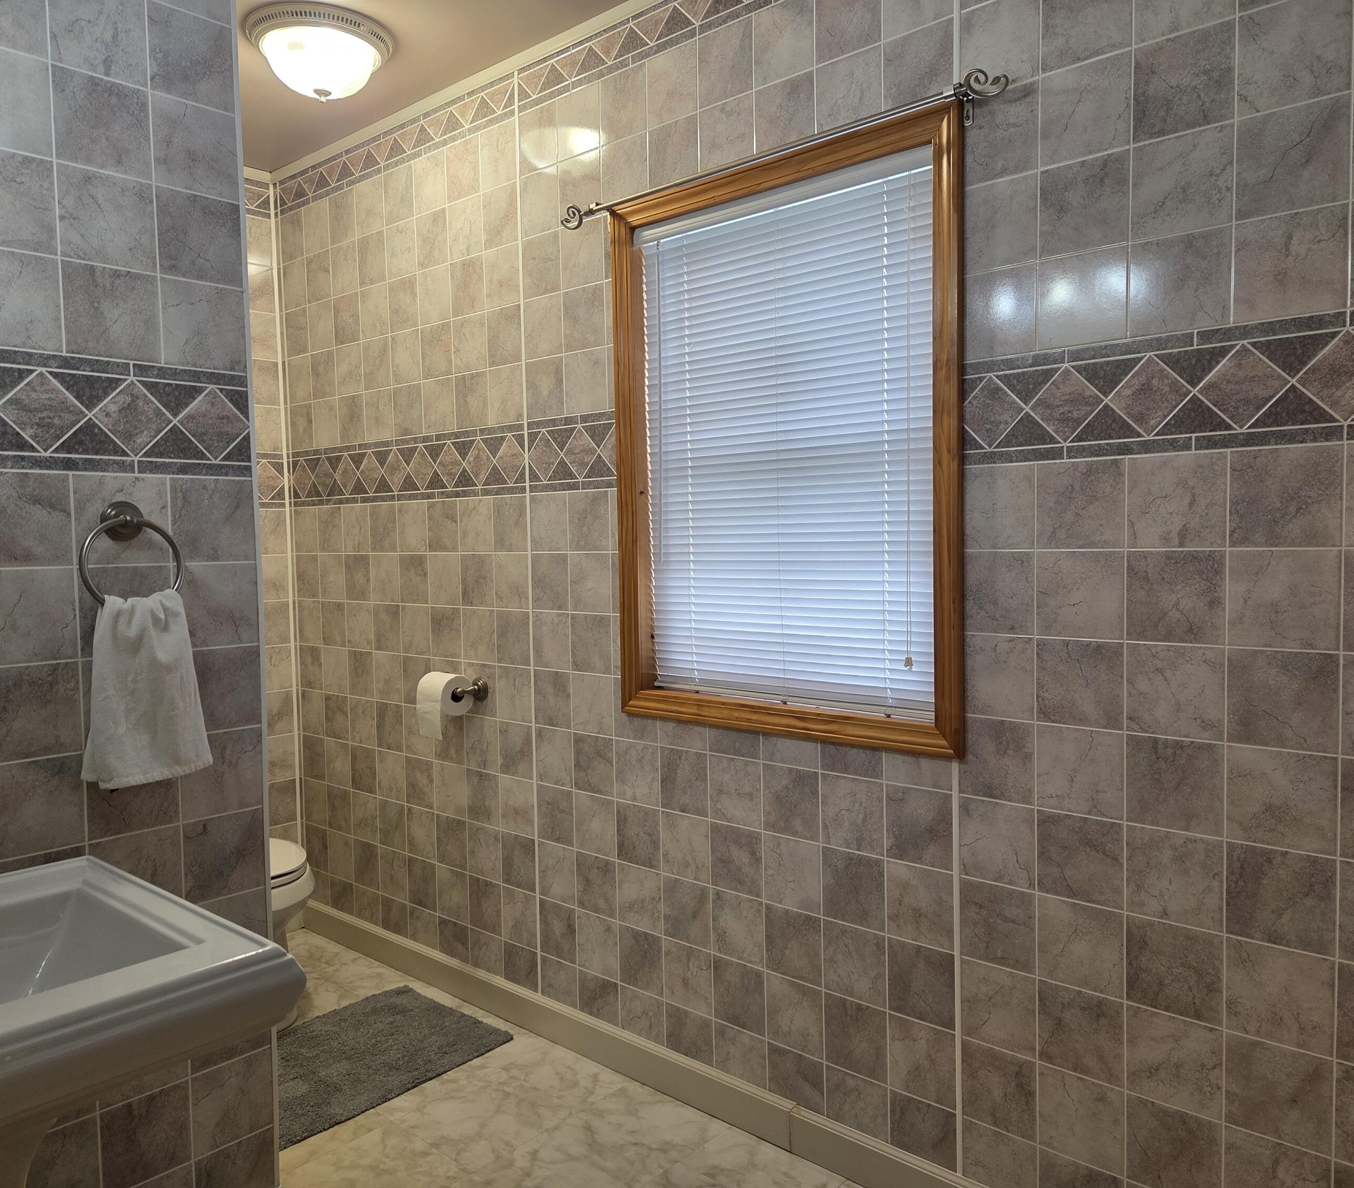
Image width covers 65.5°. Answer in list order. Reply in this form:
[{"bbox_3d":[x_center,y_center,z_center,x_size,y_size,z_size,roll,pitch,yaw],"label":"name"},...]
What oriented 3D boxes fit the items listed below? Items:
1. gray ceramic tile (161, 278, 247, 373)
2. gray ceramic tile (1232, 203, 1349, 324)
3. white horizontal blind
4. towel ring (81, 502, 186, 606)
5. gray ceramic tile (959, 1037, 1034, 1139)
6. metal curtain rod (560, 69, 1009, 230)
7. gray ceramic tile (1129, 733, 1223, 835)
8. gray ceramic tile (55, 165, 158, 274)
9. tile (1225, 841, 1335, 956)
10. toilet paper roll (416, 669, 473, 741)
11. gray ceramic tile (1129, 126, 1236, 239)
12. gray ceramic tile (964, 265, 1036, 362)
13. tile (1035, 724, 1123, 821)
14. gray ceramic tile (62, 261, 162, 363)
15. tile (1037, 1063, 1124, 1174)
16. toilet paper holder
[{"bbox_3d":[-0.838,-0.472,1.860,0.010,0.149,0.144,2,4,42],"label":"gray ceramic tile"},{"bbox_3d":[0.907,-0.486,1.559,0.150,0.149,0.010,2,4,42],"label":"gray ceramic tile"},{"bbox_3d":[0.212,-0.302,2.230,0.755,1.063,0.050,2,4,42],"label":"white horizontal blind"},{"bbox_3d":[-0.911,-0.062,1.751,0.062,0.185,0.164,2,4,42],"label":"towel ring"},{"bbox_3d":[0.596,0.913,1.945,0.147,0.151,0.010,2,4,42],"label":"gray ceramic tile"},{"bbox_3d":[0.149,-0.882,2.167,1.135,0.070,0.068,2,4,42],"label":"metal curtain rod"},{"bbox_3d":[0.807,0.308,1.704,0.150,0.150,0.010,2,4,42],"label":"gray ceramic tile"},{"bbox_3d":[-0.941,-0.619,1.742,0.010,0.150,0.150,2,4,42],"label":"gray ceramic tile"},{"bbox_3d":[0.922,0.464,1.609,0.150,0.150,0.010,2,4,42],"label":"tile"},{"bbox_3d":[-0.639,0.308,2.918,0.099,0.169,0.111,2,4,42],"label":"toilet paper roll"},{"bbox_3d":[0.793,-0.644,1.655,0.152,0.153,0.010,2,4,42],"label":"gray ceramic tile"},{"bbox_3d":[0.570,-0.499,1.869,0.150,0.150,0.010,2,4,42],"label":"gray ceramic tile"},{"bbox_3d":[0.694,0.305,1.806,0.150,0.150,0.010,2,4,42],"label":"tile"},{"bbox_3d":[-0.942,-0.468,1.754,0.010,0.153,0.152,2,4,42],"label":"gray ceramic tile"},{"bbox_3d":[0.705,0.914,1.837,0.150,0.150,0.010,2,4,42],"label":"tile"},{"bbox_3d":[-0.619,0.266,2.940,0.205,0.072,0.090,2,4,42],"label":"toilet paper holder"}]

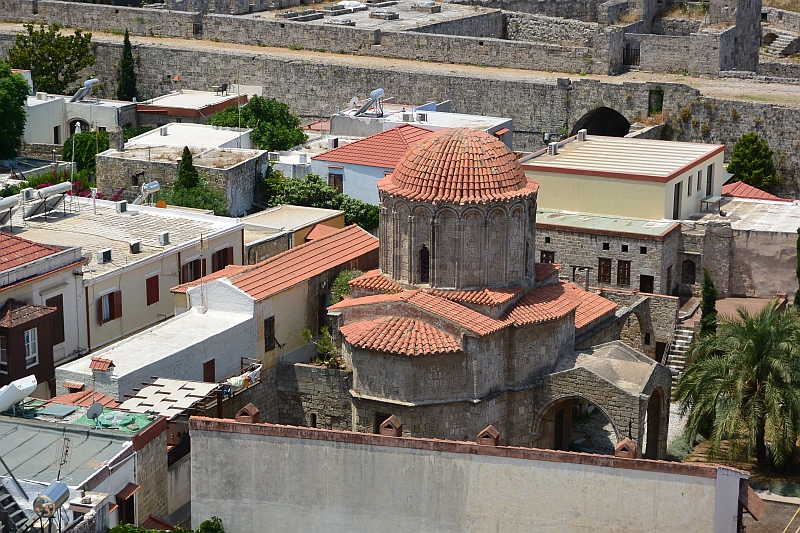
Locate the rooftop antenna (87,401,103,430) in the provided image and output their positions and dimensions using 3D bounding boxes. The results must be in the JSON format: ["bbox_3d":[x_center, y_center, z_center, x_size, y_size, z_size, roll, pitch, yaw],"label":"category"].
[{"bbox_3d":[-10.339,5.068,61.000,0.680,0.920,0.520,-11,19,-35],"label":"rooftop antenna"}]

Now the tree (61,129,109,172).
[{"bbox_3d":[-20.989,-7.608,120.045,3.100,3.240,3.100,0,15,0],"label":"tree"}]

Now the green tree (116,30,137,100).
[{"bbox_3d":[-21.601,-15.406,142.813,1.600,6.960,1.600,0,15,0],"label":"green tree"}]

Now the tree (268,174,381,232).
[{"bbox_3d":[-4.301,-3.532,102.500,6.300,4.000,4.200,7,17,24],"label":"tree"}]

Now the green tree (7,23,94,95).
[{"bbox_3d":[-26.994,-15.269,139.760,6.700,7.350,6.700,0,15,0],"label":"green tree"}]

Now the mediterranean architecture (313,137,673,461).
[{"bbox_3d":[4.674,1.335,84.915,15.400,15.600,16.000,8,16,27],"label":"mediterranean architecture"}]

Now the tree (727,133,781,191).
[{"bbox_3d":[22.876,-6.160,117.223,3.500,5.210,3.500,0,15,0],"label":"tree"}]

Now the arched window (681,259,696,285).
[{"bbox_3d":[15.231,0.290,95.000,0.860,1.420,0.350,7,17,24],"label":"arched window"}]

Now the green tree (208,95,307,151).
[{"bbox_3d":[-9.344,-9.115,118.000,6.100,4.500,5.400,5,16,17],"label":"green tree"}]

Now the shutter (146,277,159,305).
[{"bbox_3d":[-11.608,1.141,84.500,0.070,1.270,1.060,9,18,29],"label":"shutter"}]

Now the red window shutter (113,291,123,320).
[{"bbox_3d":[-14.386,1.976,92.046,0.060,1.360,0.550,10,17,32],"label":"red window shutter"}]

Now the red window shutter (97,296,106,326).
[{"bbox_3d":[-15.050,2.254,90.880,0.060,1.380,0.530,4,15,14],"label":"red window shutter"}]

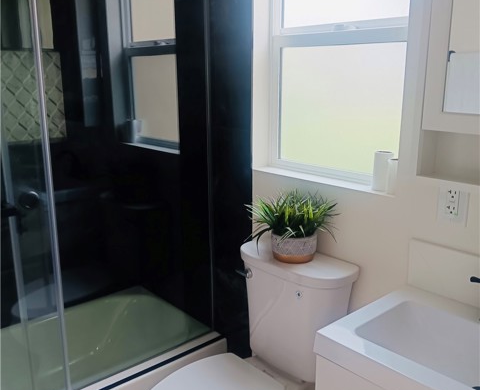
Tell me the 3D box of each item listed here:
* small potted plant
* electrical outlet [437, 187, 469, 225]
[{"bbox_3d":[0.165,0.103,1.549,0.250,0.210,0.290,-12,17,-41],"label":"small potted plant"},{"bbox_3d":[0.549,0.023,1.246,0.012,0.115,0.078,-12,17,-41],"label":"electrical outlet"}]

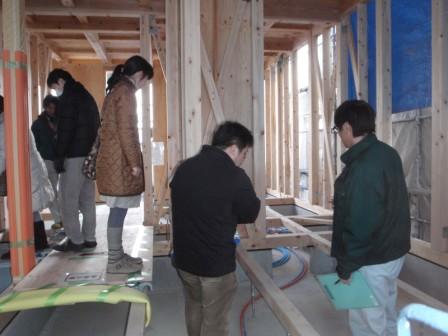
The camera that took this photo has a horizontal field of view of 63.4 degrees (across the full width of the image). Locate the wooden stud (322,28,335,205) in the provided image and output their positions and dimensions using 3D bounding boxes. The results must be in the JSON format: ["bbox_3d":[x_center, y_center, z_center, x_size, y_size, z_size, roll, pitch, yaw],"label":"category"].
[{"bbox_3d":[1.588,-0.727,5.567,0.105,2.730,0.065,-2,3,-10],"label":"wooden stud"}]

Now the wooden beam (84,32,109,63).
[{"bbox_3d":[-2.045,-2.004,5.950,0.116,0.121,1.889,-1,3,-10],"label":"wooden beam"}]

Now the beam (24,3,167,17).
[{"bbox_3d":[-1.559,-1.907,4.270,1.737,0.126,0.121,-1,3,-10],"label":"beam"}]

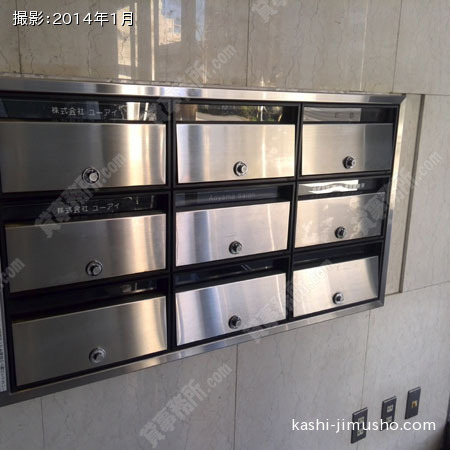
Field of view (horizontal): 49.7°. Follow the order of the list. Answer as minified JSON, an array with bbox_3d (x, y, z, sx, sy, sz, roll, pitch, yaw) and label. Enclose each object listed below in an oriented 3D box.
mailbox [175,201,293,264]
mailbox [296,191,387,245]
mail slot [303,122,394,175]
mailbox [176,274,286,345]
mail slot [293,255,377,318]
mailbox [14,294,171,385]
[{"bbox_3d":[0.032,0.020,1.214,0.336,0.133,0.045,-6,16,-30],"label":"mailbox"},{"bbox_3d":[0.342,-0.015,1.397,0.336,0.133,0.045,-6,16,-30],"label":"mailbox"},{"bbox_3d":[0.331,-0.223,1.393,0.341,0.138,0.100,-7,16,-30],"label":"mail slot"},{"bbox_3d":[0.026,0.215,1.260,0.336,0.133,0.045,-6,16,-30],"label":"mailbox"},{"bbox_3d":[0.337,0.180,1.444,0.336,0.133,0.045,-6,16,-30],"label":"mail slot"},{"bbox_3d":[-0.309,0.247,1.130,0.345,0.145,0.100,-7,16,-30],"label":"mailbox"}]

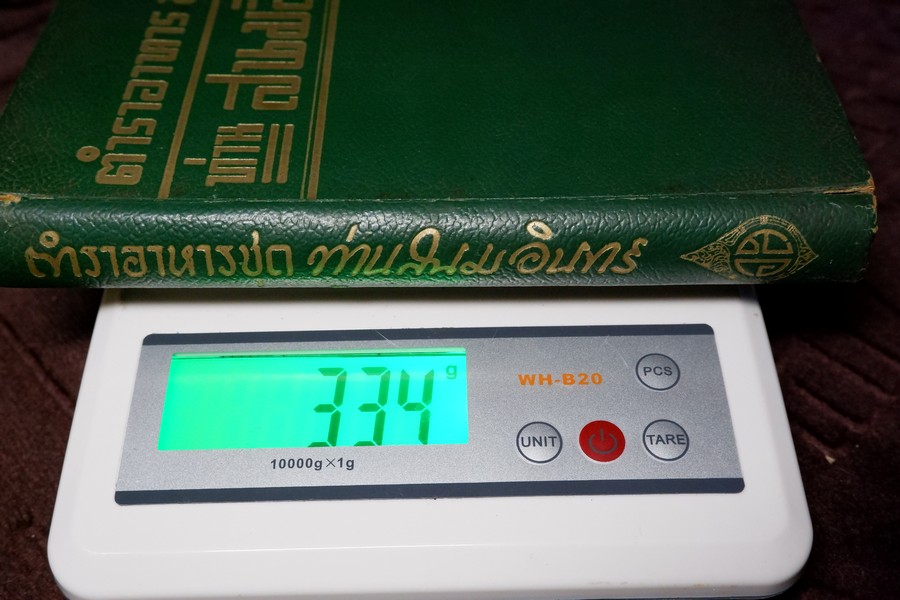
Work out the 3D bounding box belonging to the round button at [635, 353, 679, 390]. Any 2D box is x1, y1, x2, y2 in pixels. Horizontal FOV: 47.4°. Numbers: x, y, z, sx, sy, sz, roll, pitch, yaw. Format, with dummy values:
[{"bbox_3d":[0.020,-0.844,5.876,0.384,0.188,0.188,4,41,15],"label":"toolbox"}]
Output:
[{"bbox_3d":[0.047,0.016,0.233,0.010,0.003,0.010,-1,55,0],"label":"round button"}]

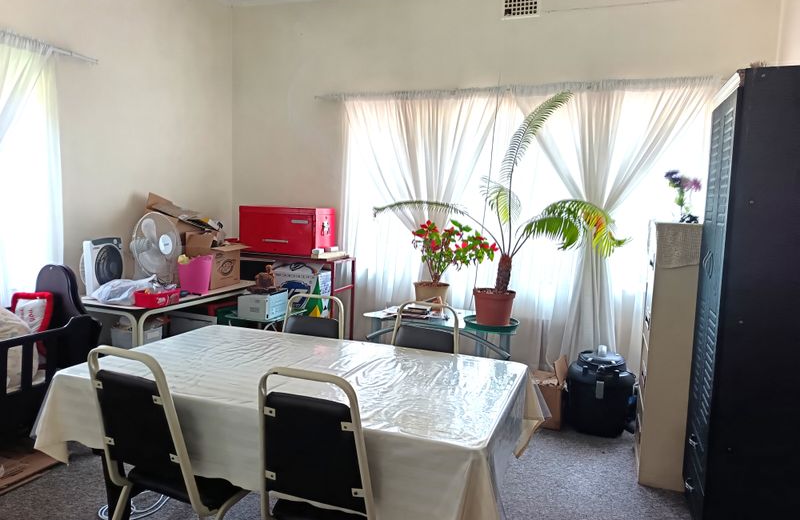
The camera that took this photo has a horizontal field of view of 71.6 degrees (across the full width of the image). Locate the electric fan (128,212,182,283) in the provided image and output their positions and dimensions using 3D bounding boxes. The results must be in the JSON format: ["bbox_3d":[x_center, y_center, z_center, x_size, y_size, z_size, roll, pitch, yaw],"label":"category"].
[{"bbox_3d":[-1.777,-0.058,3.933,0.340,0.560,0.455,3,6,19],"label":"electric fan"}]

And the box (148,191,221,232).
[{"bbox_3d":[-1.522,-0.295,3.883,0.470,0.190,0.250,18,-5,-34],"label":"box"}]

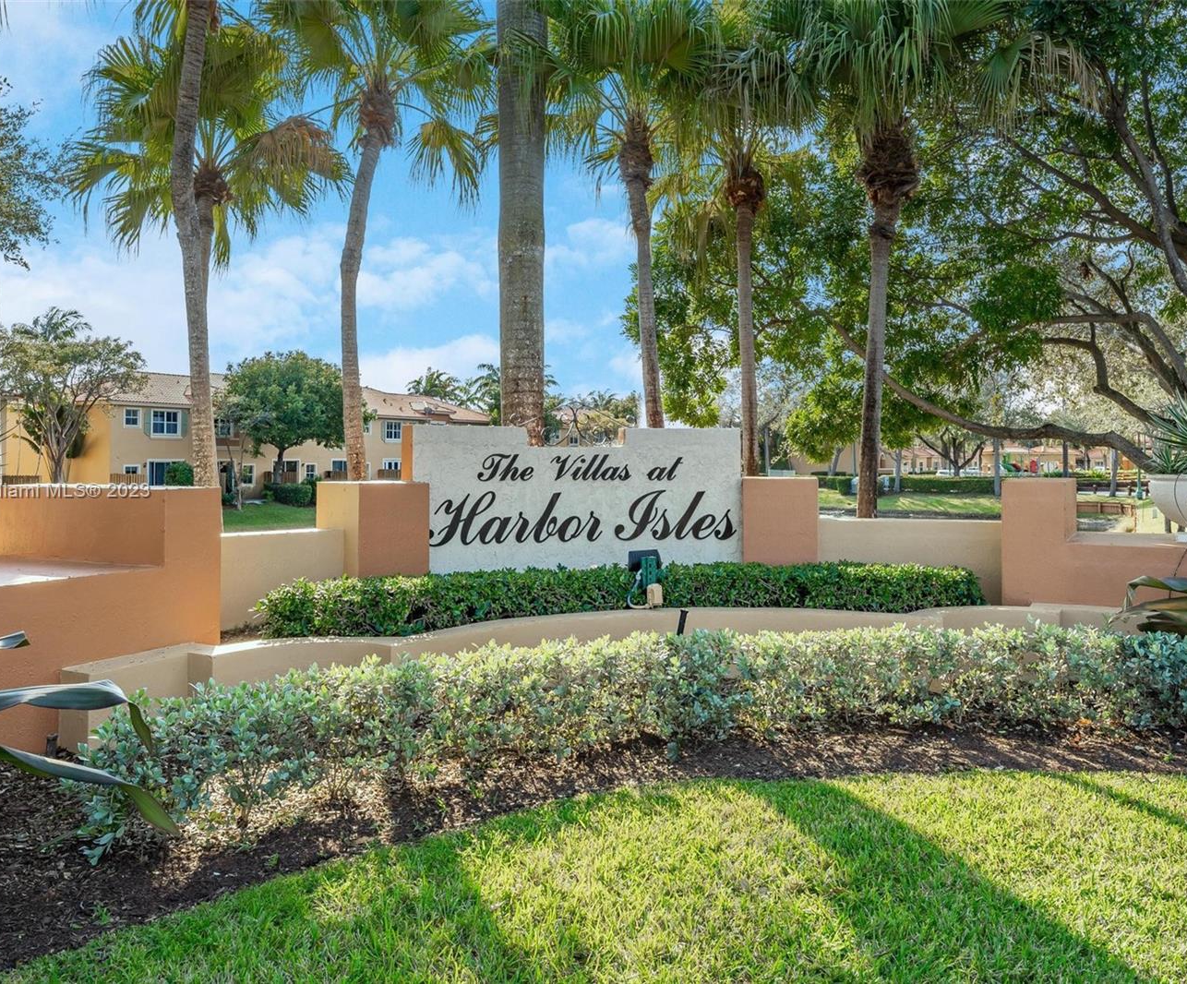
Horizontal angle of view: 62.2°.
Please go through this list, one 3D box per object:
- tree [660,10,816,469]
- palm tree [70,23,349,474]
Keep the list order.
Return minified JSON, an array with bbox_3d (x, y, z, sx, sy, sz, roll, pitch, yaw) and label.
[{"bbox_3d":[2.146,-2.974,14.610,2.600,8.590,2.700,0,2,0],"label":"tree"},{"bbox_3d":[-5.729,-2.794,14.416,4.000,8.240,3.900,0,2,0],"label":"palm tree"}]

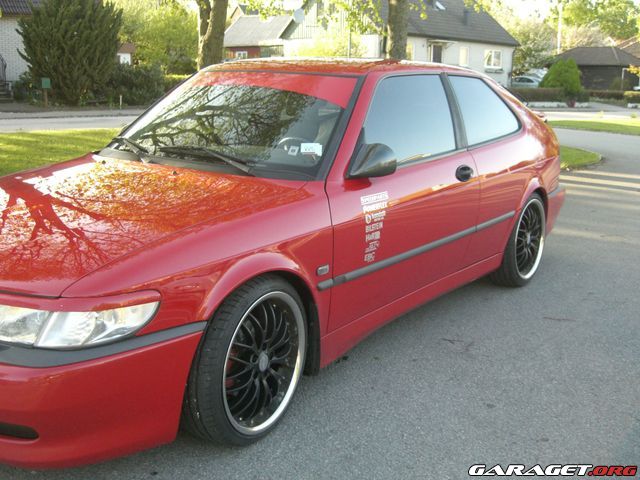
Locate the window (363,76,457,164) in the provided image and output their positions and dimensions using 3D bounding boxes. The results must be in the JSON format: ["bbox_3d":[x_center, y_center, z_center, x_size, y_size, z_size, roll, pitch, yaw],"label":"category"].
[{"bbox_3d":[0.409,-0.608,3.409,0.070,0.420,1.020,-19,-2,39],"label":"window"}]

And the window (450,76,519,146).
[{"bbox_3d":[0.994,-0.780,4.189,0.070,0.420,0.840,-19,-2,36],"label":"window"}]

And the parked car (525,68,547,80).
[{"bbox_3d":[17.807,-13.021,57.000,1.800,1.550,4.400,-7,14,-29],"label":"parked car"}]

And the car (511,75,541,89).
[{"bbox_3d":[15.579,-11.361,52.000,1.770,1.450,4.300,-7,14,-29],"label":"car"}]

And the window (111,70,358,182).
[{"bbox_3d":[-0.406,-0.623,3.431,1.400,0.130,0.680,9,54,36],"label":"window"}]

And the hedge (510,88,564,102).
[{"bbox_3d":[13.528,-8.946,43.500,3.800,0.830,0.800,0,12,0],"label":"hedge"}]

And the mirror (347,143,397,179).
[{"bbox_3d":[0.208,-0.321,2.833,0.190,0.145,0.125,9,15,36],"label":"mirror"}]

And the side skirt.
[{"bbox_3d":[0.526,0.289,3.505,0.090,0.130,1.800,9,15,36],"label":"side skirt"}]

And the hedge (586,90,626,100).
[{"bbox_3d":[19.098,-9.700,47.000,2.800,0.600,0.700,0,12,0],"label":"hedge"}]

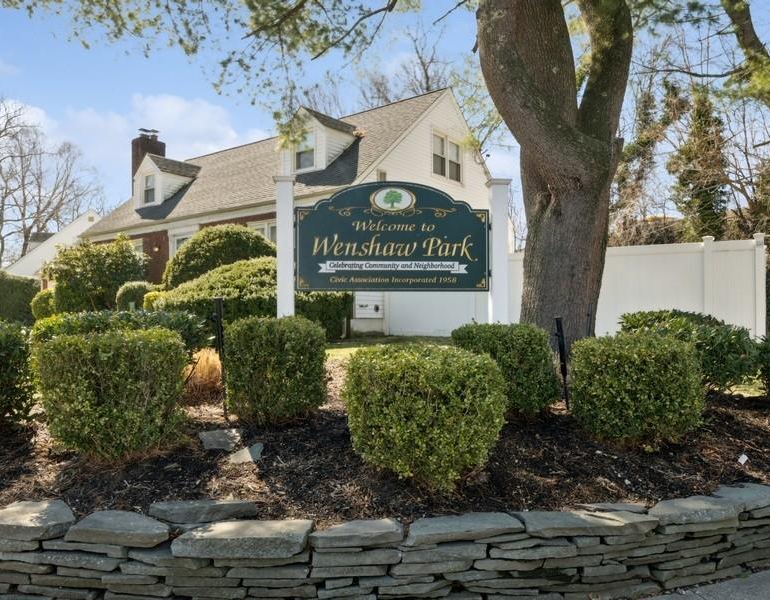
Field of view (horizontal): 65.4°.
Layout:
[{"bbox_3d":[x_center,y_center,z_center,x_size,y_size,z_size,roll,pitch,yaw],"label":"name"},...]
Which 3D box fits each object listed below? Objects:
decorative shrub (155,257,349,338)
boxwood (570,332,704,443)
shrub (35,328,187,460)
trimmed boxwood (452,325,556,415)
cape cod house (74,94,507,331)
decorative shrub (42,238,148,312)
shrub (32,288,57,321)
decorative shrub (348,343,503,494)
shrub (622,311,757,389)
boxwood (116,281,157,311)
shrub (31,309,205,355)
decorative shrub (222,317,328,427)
[{"bbox_3d":[-2.641,-0.032,12.400,3.400,1.700,2.500,-1,-1,40],"label":"decorative shrub"},{"bbox_3d":[1.610,0.545,3.900,0.760,0.640,0.700,0,0,0],"label":"boxwood"},{"bbox_3d":[-1.867,0.618,4.141,0.850,0.780,0.800,0,-1,-20],"label":"shrub"},{"bbox_3d":[0.999,0.574,5.292,0.830,0.720,0.800,0,-1,8],"label":"trimmed boxwood"},{"bbox_3d":[-3.487,-2.652,20.842,13.620,7.047,8.043,-1,-1,40],"label":"cape cod house"},{"bbox_3d":[-8.222,-0.385,17.205,2.700,2.450,2.400,-1,-1,40],"label":"decorative shrub"},{"bbox_3d":[-8.400,0.250,14.800,0.900,1.050,0.900,0,0,0],"label":"shrub"},{"bbox_3d":[0.200,0.570,3.050,0.770,0.650,0.720,0,0,0],"label":"decorative shrub"},{"bbox_3d":[2.630,0.420,5.250,1.120,0.700,1.000,-1,-1,27],"label":"shrub"},{"bbox_3d":[-5.850,0.198,14.197,0.950,1.150,0.950,-1,-1,40],"label":"boxwood"},{"bbox_3d":[-2.508,0.539,5.692,1.500,0.800,1.000,0,-1,-15],"label":"shrub"},{"bbox_3d":[-0.810,0.480,4.400,0.720,0.700,0.680,0,0,0],"label":"decorative shrub"}]

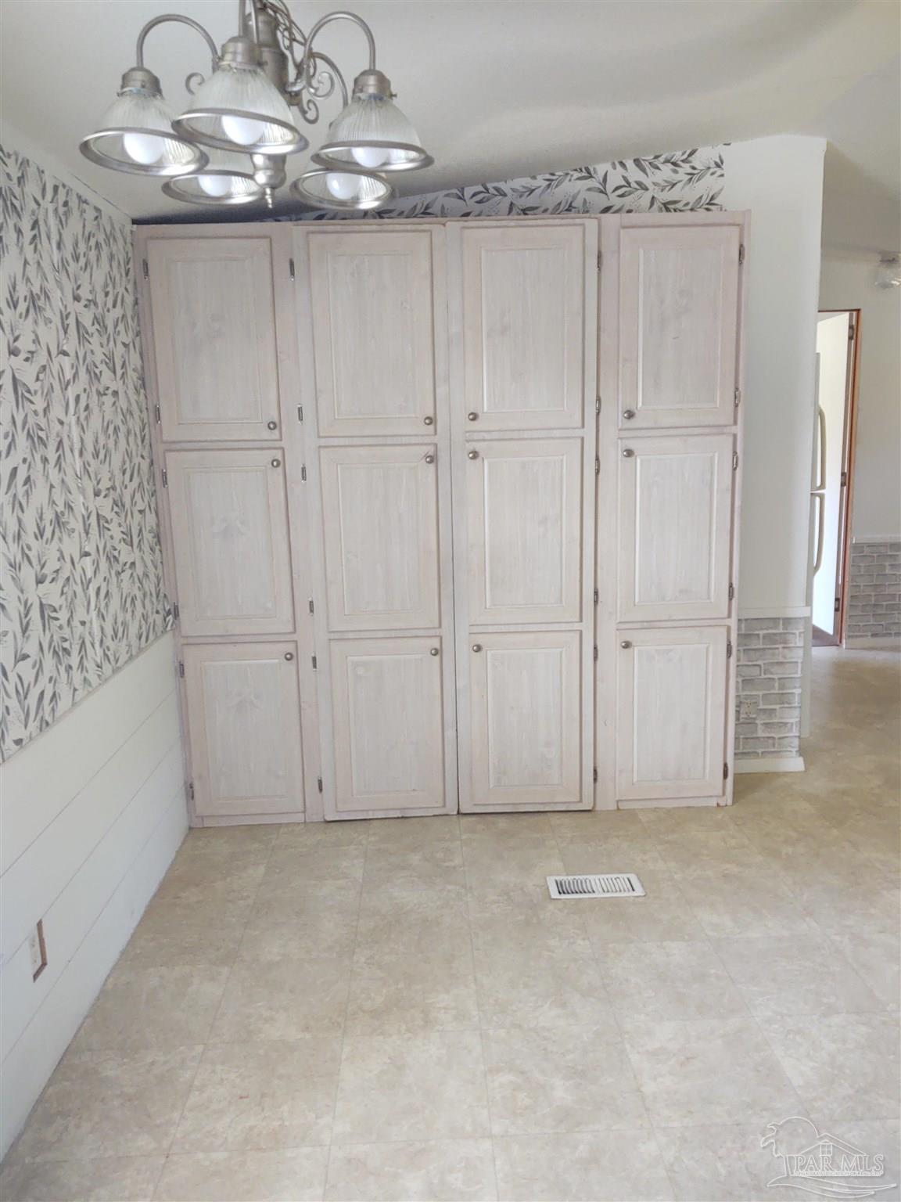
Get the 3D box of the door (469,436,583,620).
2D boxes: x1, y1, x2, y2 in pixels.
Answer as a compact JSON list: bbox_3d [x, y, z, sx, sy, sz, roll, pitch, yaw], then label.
[{"bbox_3d":[0.265,-0.237,3.312,0.403,0.657,0.027,-2,11,-1],"label":"door"}]

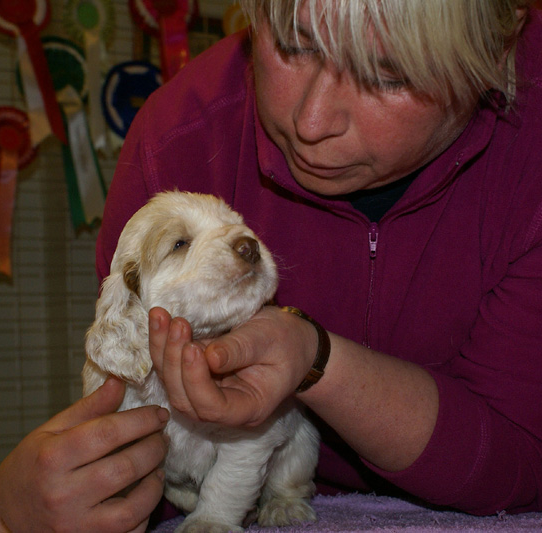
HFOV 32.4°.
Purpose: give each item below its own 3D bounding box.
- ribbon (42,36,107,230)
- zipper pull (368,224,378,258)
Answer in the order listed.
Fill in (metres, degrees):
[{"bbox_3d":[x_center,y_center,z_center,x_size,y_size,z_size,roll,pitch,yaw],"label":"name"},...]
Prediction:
[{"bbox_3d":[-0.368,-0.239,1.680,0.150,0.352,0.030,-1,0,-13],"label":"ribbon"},{"bbox_3d":[0.079,-0.020,0.730,0.009,0.027,0.006,0,13,5],"label":"zipper pull"}]

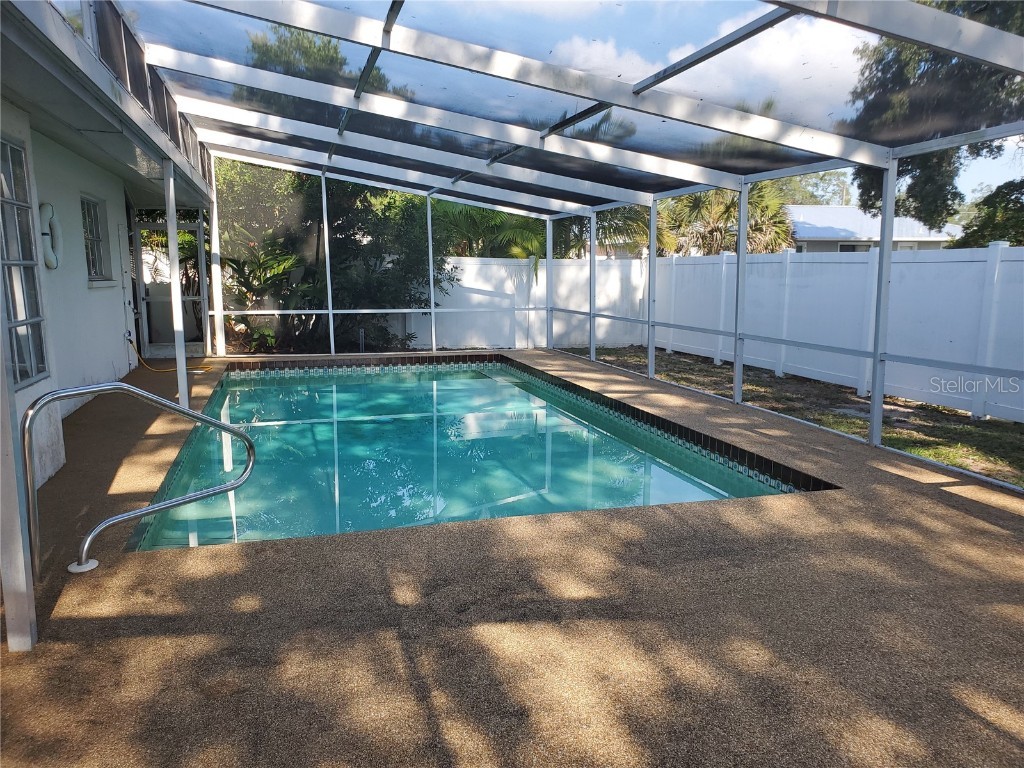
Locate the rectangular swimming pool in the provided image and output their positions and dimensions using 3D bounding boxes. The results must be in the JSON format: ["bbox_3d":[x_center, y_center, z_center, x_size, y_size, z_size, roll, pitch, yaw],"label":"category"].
[{"bbox_3d":[-1.143,0.834,9.068,4.600,1.300,8.950,-2,9,-16],"label":"rectangular swimming pool"}]

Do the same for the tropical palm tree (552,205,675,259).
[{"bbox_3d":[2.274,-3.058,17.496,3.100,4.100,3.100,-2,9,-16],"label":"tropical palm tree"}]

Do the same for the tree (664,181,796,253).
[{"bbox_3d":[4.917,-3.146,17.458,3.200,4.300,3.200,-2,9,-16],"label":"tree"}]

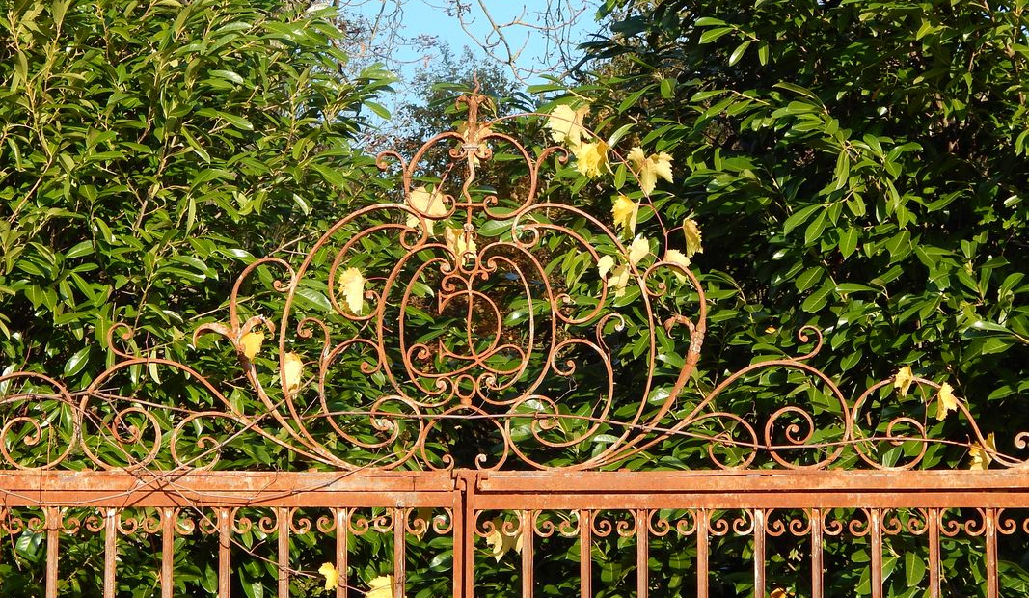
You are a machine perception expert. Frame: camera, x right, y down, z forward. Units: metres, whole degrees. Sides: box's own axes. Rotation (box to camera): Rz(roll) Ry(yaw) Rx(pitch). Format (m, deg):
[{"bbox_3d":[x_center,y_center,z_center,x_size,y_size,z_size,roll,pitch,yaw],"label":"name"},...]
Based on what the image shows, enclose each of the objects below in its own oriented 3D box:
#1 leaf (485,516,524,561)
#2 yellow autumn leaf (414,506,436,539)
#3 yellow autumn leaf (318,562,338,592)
[{"bbox_3d":[-0.019,0.518,4.870,0.091,0.102,0.050,0,-5,0],"label":"leaf"},{"bbox_3d":[-0.193,0.475,4.870,0.050,0.091,0.040,0,-5,0],"label":"yellow autumn leaf"},{"bbox_3d":[-0.391,0.588,4.780,0.047,0.063,0.030,0,-5,0],"label":"yellow autumn leaf"}]

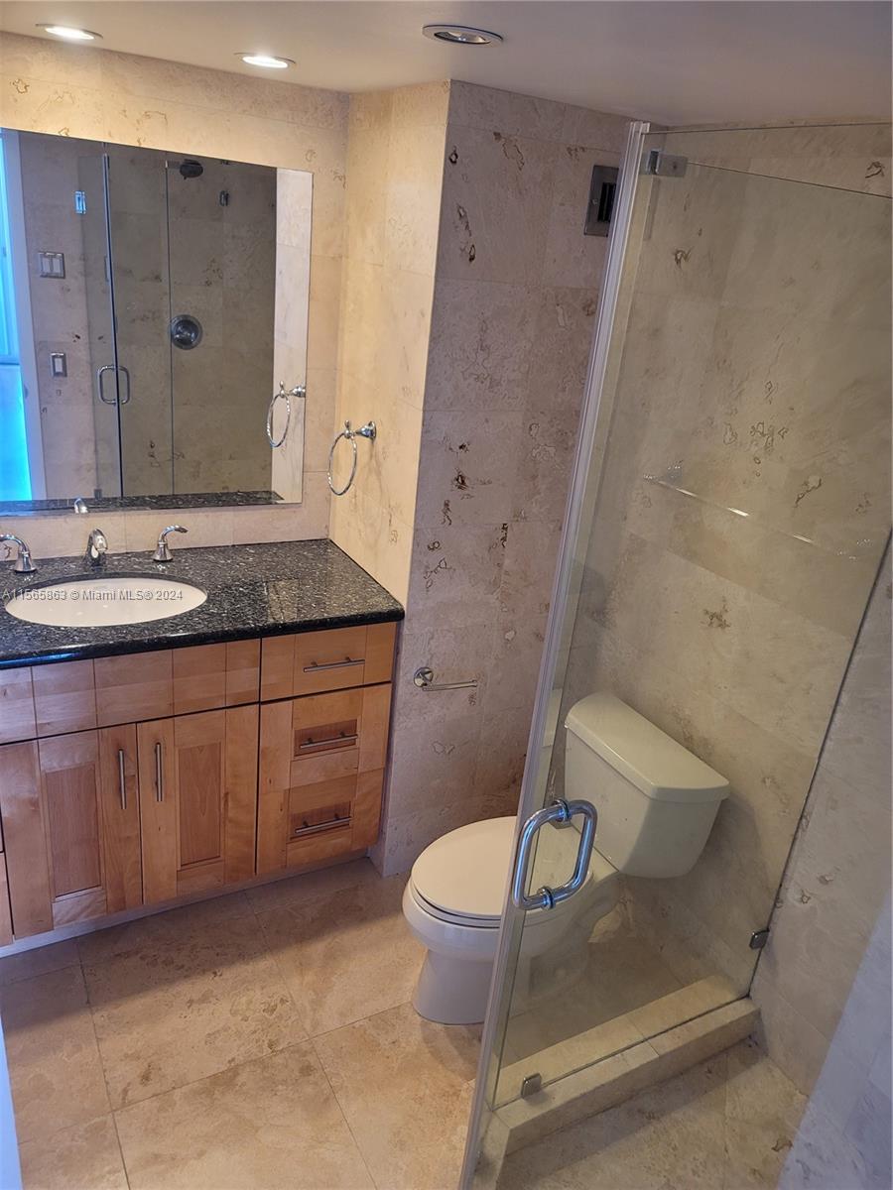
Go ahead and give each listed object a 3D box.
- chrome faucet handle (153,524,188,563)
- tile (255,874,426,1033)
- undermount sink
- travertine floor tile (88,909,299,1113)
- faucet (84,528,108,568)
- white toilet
[{"bbox_3d":[-0.802,-0.153,2.496,0.096,0.102,0.055,-6,25,-28],"label":"chrome faucet handle"},{"bbox_3d":[-0.241,0.987,2.402,0.457,0.012,0.457,-6,25,-28],"label":"tile"},{"bbox_3d":[-0.875,0.091,2.245,0.490,0.160,0.370,-6,25,-28],"label":"undermount sink"},{"bbox_3d":[-0.640,1.031,2.186,0.457,0.012,0.457,-6,25,-28],"label":"travertine floor tile"},{"bbox_3d":[-0.955,-0.123,2.365,0.056,0.114,0.150,-6,25,-28],"label":"faucet"},{"bbox_3d":[0.223,0.721,2.266,0.760,0.670,0.490,-6,25,-28],"label":"white toilet"}]

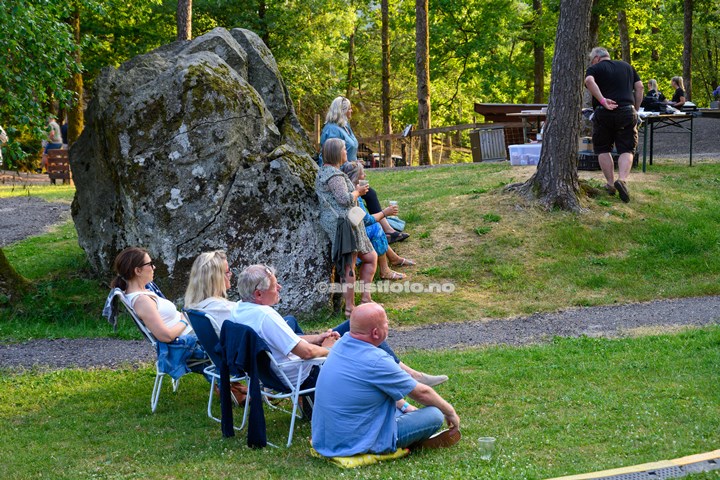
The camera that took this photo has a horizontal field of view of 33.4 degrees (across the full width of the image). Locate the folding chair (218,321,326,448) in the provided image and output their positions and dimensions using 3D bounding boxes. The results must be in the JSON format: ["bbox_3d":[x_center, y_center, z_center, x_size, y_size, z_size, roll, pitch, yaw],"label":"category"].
[{"bbox_3d":[-0.480,0.807,7.313,0.640,0.730,0.550,-5,8,-36],"label":"folding chair"}]

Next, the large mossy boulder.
[{"bbox_3d":[-1.660,-0.830,12.484,2.700,2.770,2.600,0,6,0],"label":"large mossy boulder"}]

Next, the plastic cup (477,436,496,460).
[{"bbox_3d":[0.695,1.143,6.563,0.095,0.115,0.095,0,6,0],"label":"plastic cup"}]

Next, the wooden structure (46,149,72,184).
[{"bbox_3d":[-6.200,-1.468,24.587,0.500,0.720,0.500,0,6,0],"label":"wooden structure"}]

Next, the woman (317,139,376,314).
[{"bbox_3d":[-0.125,-0.105,10.949,0.480,1.620,0.460,-2,6,-18],"label":"woman"}]

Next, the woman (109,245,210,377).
[{"bbox_3d":[-1.140,0.557,7.761,0.930,1.030,0.500,-1,6,-10],"label":"woman"}]

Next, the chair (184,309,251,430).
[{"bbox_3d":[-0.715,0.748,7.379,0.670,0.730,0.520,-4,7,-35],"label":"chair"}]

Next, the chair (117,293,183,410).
[{"bbox_3d":[-1.210,0.706,7.776,0.680,0.730,0.520,-1,6,-11],"label":"chair"}]

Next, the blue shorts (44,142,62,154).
[{"bbox_3d":[-6.930,-2.039,26.939,0.480,0.260,0.400,0,6,0],"label":"blue shorts"}]

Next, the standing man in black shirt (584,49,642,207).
[{"bbox_3d":[2.830,-1.306,13.387,0.630,1.720,0.550,-1,6,-13],"label":"standing man in black shirt"}]

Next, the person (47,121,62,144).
[{"bbox_3d":[-7.363,-2.316,28.500,0.700,1.320,0.500,2,6,21],"label":"person"}]

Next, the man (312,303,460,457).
[{"bbox_3d":[0.125,0.758,7.026,0.780,0.850,0.680,-5,8,-38],"label":"man"}]

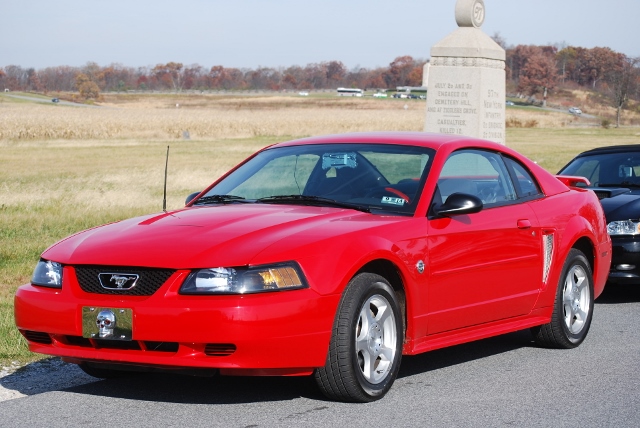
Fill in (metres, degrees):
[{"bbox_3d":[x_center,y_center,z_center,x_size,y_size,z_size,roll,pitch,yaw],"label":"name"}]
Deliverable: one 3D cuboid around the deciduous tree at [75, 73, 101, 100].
[{"bbox_3d":[-71.613,-39.322,450.000,8.000,8.500,8.000,0,3,0],"label":"deciduous tree"}]

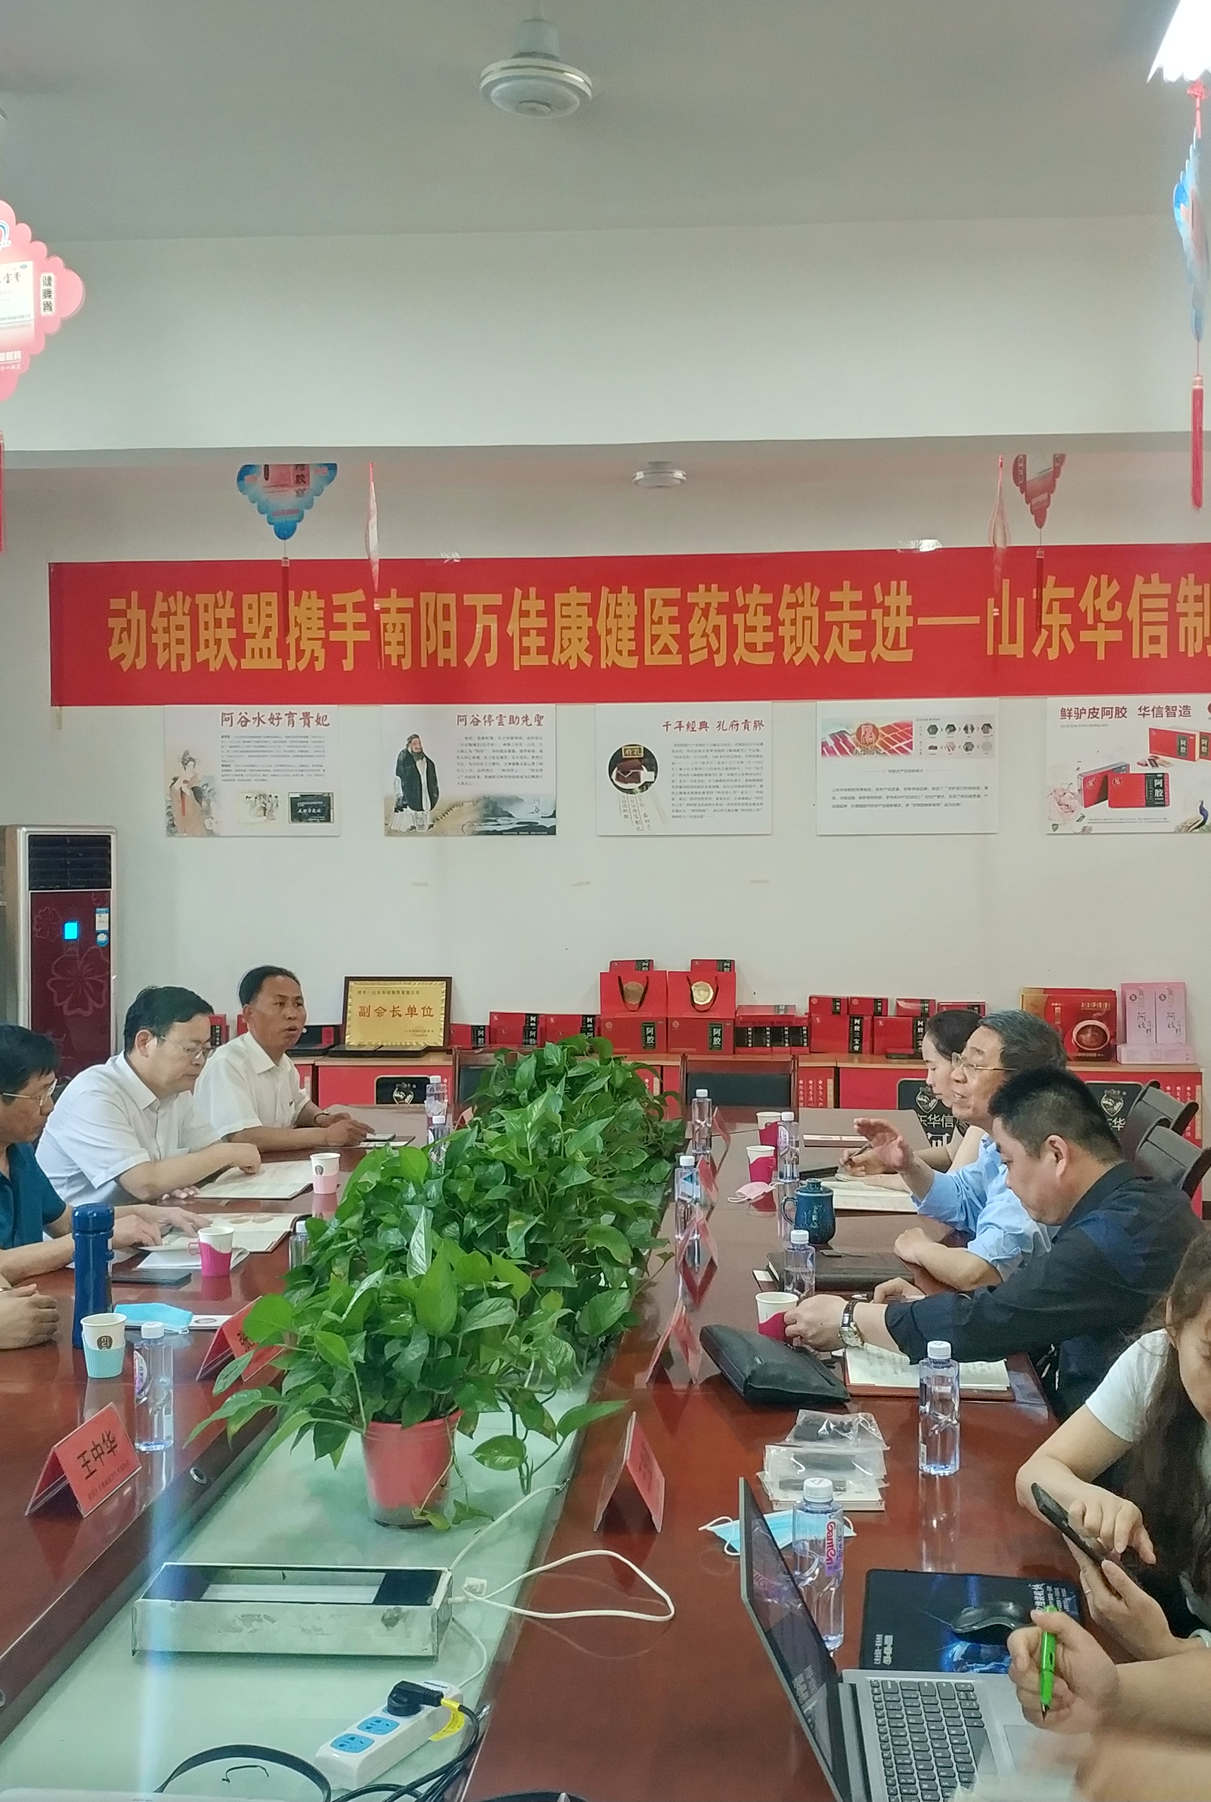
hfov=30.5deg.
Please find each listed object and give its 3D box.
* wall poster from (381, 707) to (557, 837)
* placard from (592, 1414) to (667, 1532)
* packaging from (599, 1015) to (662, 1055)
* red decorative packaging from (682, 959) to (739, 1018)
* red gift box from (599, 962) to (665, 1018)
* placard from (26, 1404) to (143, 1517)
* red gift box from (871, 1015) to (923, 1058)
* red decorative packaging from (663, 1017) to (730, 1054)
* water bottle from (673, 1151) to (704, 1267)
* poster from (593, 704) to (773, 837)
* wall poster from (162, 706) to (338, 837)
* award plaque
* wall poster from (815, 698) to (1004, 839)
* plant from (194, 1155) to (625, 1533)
[{"bbox_3d":[-0.598,-0.575,9.819,0.778,0.582,0.012,0,2,5],"label":"wall poster"},{"bbox_3d":[0.037,0.797,3.111,0.088,0.097,0.250,0,1,5],"label":"placard"},{"bbox_3d":[0.127,0.595,9.875,0.290,0.160,0.090,0,1,5],"label":"packaging"},{"bbox_3d":[0.435,0.379,9.655,0.284,0.252,0.120,0,2,5],"label":"red decorative packaging"},{"bbox_3d":[0.125,0.384,9.682,0.289,0.244,0.120,0,2,5],"label":"red gift box"},{"bbox_3d":[-0.702,0.752,3.006,0.085,0.095,0.220,0,2,7],"label":"placard"},{"bbox_3d":[1.321,0.588,9.768,0.280,0.165,0.090,0,1,5],"label":"red gift box"},{"bbox_3d":[0.422,0.594,9.848,0.290,0.160,0.090,0,1,5],"label":"red decorative packaging"},{"bbox_3d":[0.195,0.695,5.210,0.061,0.194,0.061,0,1,5],"label":"water bottle"},{"bbox_3d":[0.358,-0.593,10.017,0.790,0.605,0.015,0,1,5],"label":"poster"},{"bbox_3d":[-1.629,-0.592,10.195,0.812,0.605,0.015,0,1,5],"label":"wall poster"},{"bbox_3d":[-0.910,0.500,9.790,0.477,0.331,0.025,0,-6,5],"label":"award plaque"},{"bbox_3d":[1.349,-0.590,9.928,0.806,0.611,0.015,0,1,5],"label":"wall poster"},{"bbox_3d":[-0.271,0.599,3.098,0.550,0.487,0.470,0,2,5],"label":"plant"}]

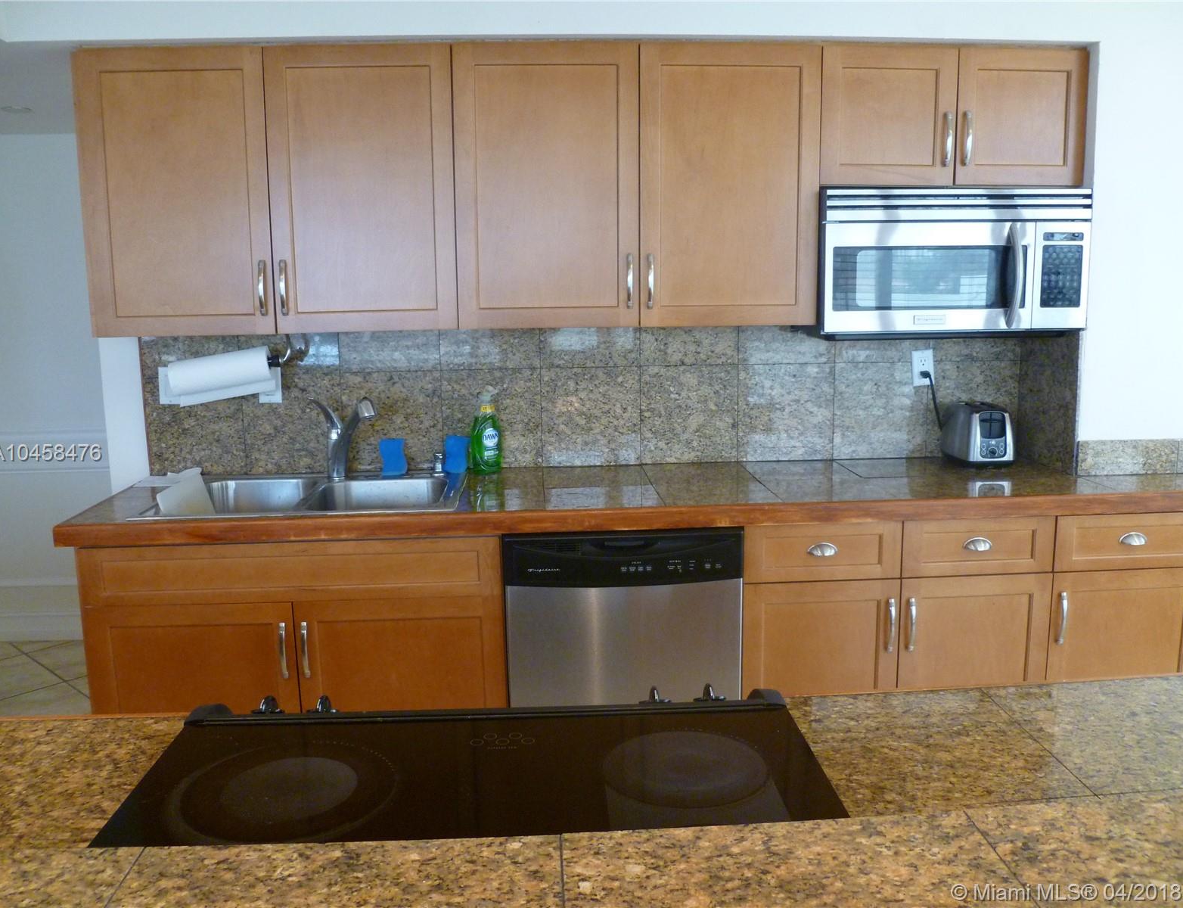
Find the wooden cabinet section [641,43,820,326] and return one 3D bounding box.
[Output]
[{"bbox_3d":[0.368,-0.746,2.831,0.497,0.740,0.319,-1,8,-4],"label":"wooden cabinet section"}]

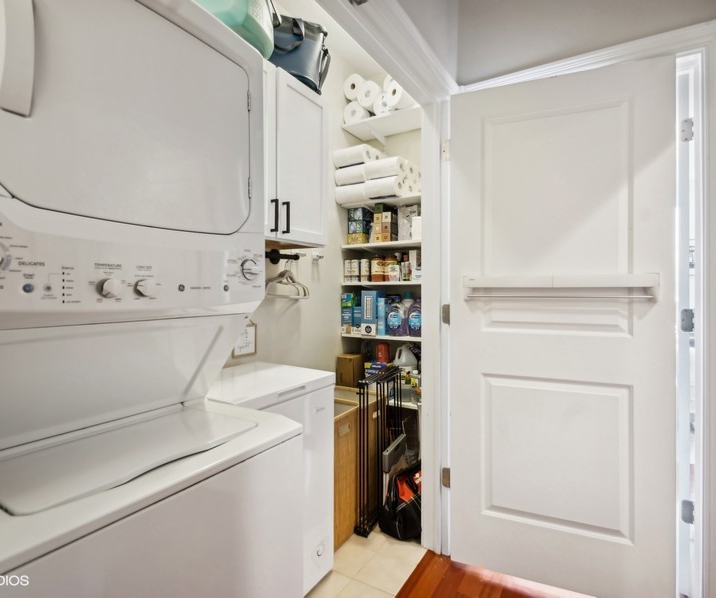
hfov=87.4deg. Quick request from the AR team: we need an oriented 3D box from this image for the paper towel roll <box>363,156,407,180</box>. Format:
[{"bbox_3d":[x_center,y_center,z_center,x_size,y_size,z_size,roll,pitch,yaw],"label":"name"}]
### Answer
[{"bbox_3d":[0.183,-0.849,2.434,0.241,0.124,0.124,0,0,32],"label":"paper towel roll"}]

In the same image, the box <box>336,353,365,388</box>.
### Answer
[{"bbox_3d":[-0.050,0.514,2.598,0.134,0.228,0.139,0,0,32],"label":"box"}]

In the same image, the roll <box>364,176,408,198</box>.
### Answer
[{"bbox_3d":[0.177,-0.728,2.439,0.241,0.124,0.124,0,0,32],"label":"roll"}]

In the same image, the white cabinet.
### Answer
[{"bbox_3d":[-0.496,-0.658,1.728,0.330,0.770,0.750,0,0,32],"label":"white cabinet"}]

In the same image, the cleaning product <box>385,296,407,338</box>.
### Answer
[{"bbox_3d":[0.272,0.108,2.498,0.140,0.272,0.089,0,0,32],"label":"cleaning product"}]

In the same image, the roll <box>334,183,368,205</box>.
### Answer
[{"bbox_3d":[-0.019,-0.722,2.598,0.250,0.128,0.128,0,0,32],"label":"roll"}]

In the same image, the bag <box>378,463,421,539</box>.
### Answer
[{"bbox_3d":[0.269,0.988,1.951,0.230,0.340,0.320,0,0,32],"label":"bag"}]

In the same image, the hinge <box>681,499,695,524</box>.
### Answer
[{"bbox_3d":[1.272,0.821,1.445,0.045,0.090,0.014,0,0,27],"label":"hinge"}]

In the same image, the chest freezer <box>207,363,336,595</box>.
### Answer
[{"bbox_3d":[-0.454,0.736,1.507,0.500,0.850,0.540,0,0,32],"label":"chest freezer"}]

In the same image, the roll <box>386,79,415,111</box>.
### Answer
[{"bbox_3d":[0.308,-1.322,2.513,0.154,0.154,0.274,0,0,32],"label":"roll"}]

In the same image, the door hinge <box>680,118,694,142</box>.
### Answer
[{"bbox_3d":[1.272,-0.649,1.445,0.045,0.090,0.014,0,0,27],"label":"door hinge"}]

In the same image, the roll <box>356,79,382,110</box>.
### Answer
[{"bbox_3d":[0.137,-1.365,2.615,0.150,0.150,0.270,0,0,32],"label":"roll"}]

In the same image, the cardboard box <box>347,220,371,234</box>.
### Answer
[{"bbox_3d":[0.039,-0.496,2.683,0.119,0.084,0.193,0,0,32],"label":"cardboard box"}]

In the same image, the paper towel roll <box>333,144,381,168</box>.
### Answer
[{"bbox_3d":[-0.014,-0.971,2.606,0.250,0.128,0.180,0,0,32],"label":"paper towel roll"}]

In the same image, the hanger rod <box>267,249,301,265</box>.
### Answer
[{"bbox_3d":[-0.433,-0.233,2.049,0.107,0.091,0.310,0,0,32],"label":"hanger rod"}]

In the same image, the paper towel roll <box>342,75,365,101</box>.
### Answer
[{"bbox_3d":[0.042,-1.458,2.692,0.154,0.154,0.274,0,0,32],"label":"paper towel roll"}]

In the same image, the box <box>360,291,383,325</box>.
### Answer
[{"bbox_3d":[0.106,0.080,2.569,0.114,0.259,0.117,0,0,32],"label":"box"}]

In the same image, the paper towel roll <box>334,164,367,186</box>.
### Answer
[{"bbox_3d":[-0.019,-0.845,2.598,0.250,0.128,0.128,0,0,32],"label":"paper towel roll"}]

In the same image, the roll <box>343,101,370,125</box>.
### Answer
[{"bbox_3d":[0.043,-1.280,2.695,0.150,0.150,0.270,0,0,32],"label":"roll"}]

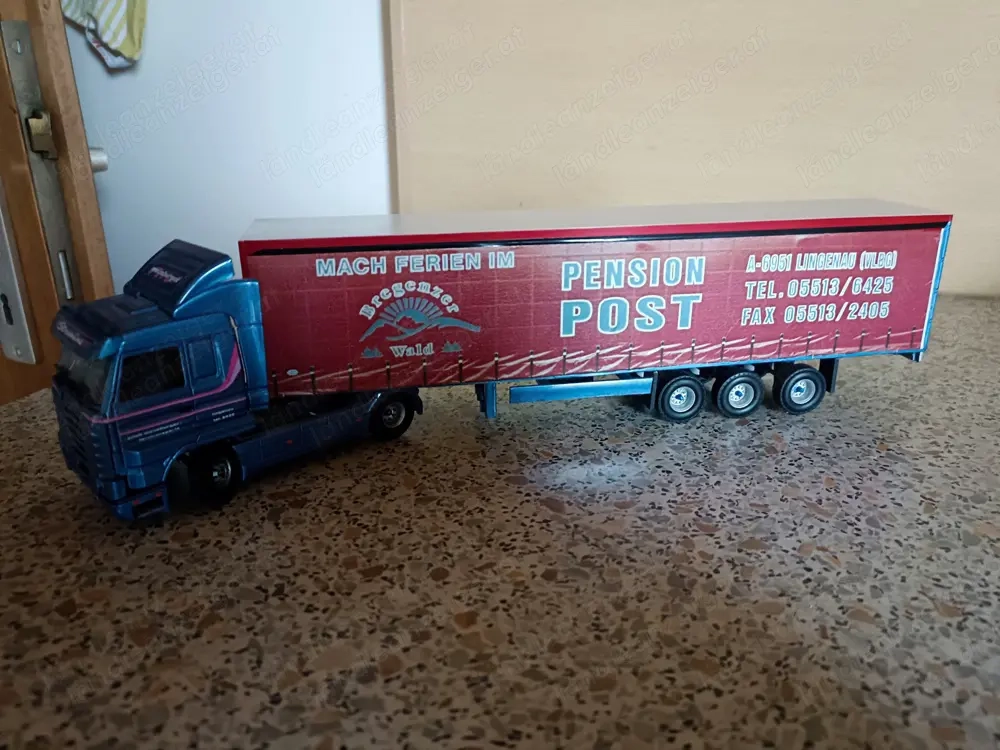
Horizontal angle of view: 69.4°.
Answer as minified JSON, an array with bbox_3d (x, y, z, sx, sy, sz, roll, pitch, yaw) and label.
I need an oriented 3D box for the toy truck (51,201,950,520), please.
[{"bbox_3d":[0.015,-0.021,0.300,0.343,0.085,0.097,-6,21,-15],"label":"toy truck"}]

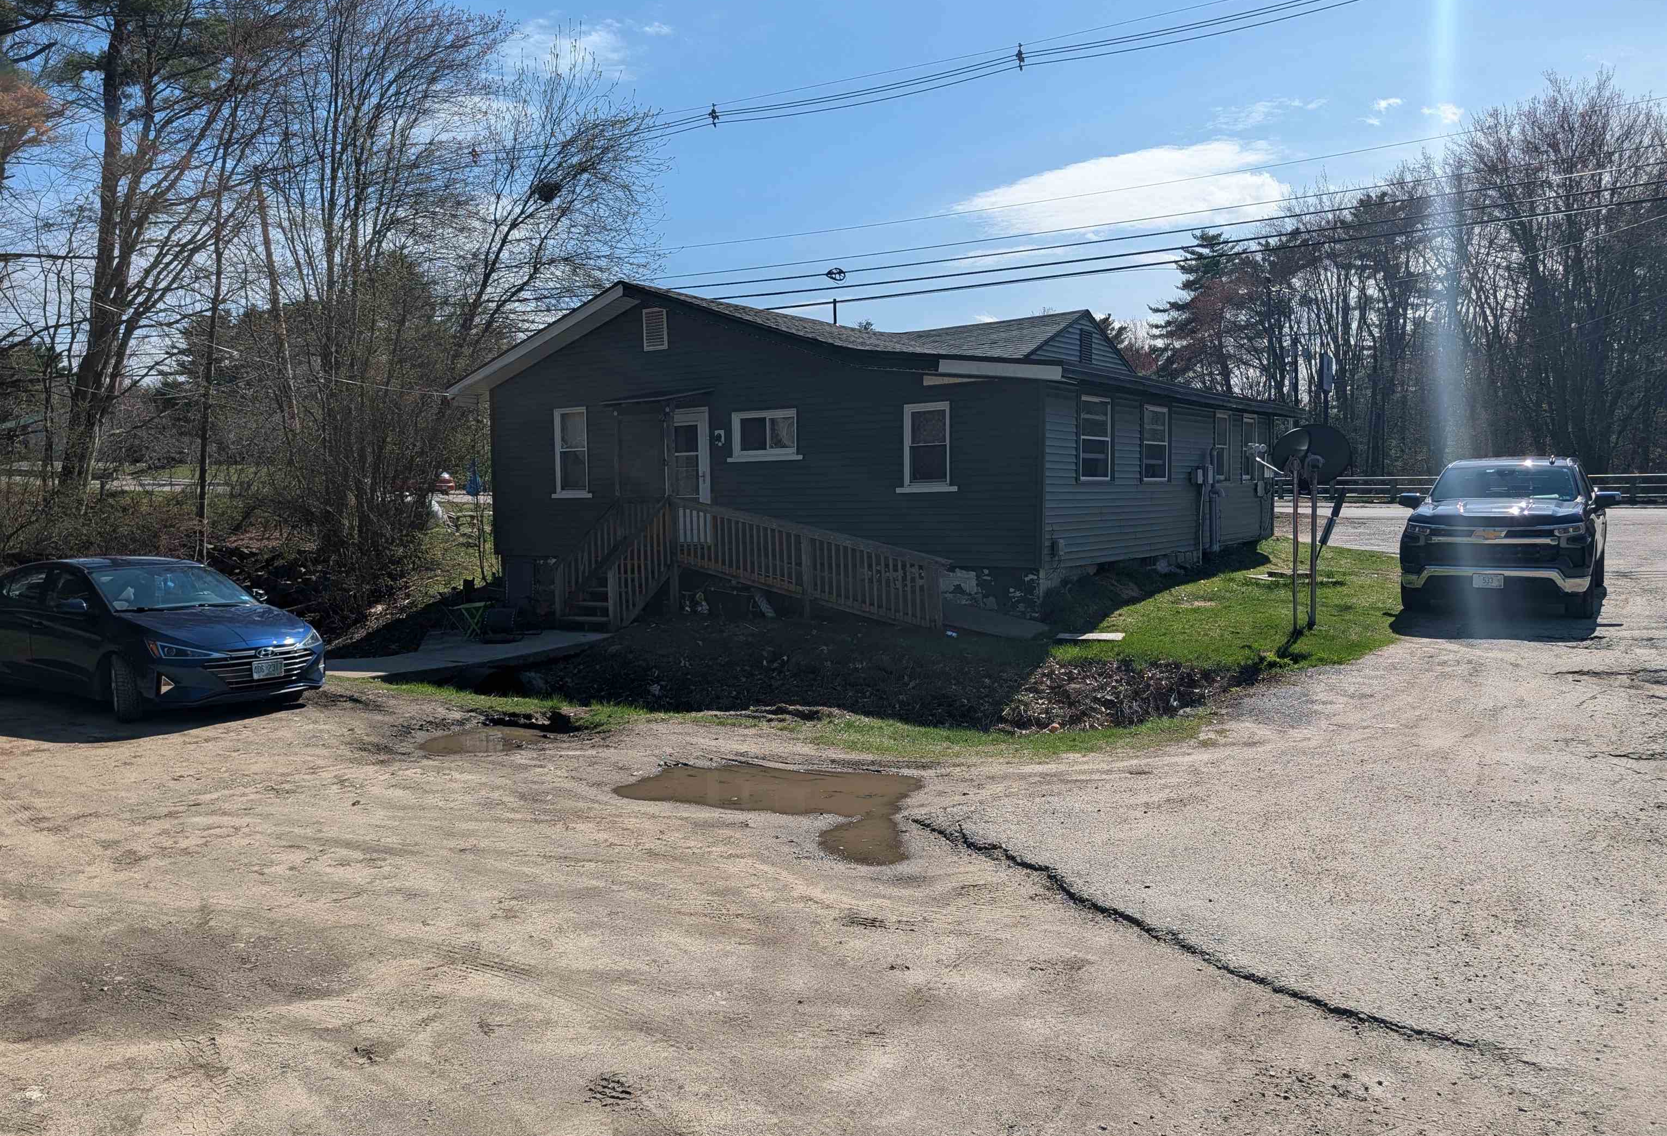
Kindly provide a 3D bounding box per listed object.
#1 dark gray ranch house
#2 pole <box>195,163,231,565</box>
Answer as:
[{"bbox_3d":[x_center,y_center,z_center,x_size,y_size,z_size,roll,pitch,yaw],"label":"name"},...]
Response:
[{"bbox_3d":[1.407,-2.307,22.477,11.900,5.100,12.100,2,4,35],"label":"dark gray ranch house"},{"bbox_3d":[-12.305,-4.050,23.000,0.250,8.100,0.250,3,4,0],"label":"pole"}]

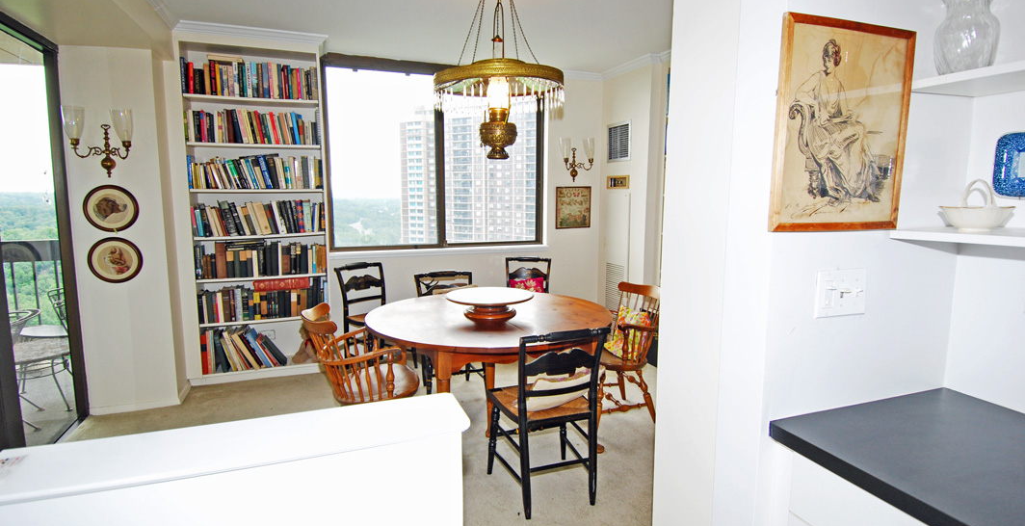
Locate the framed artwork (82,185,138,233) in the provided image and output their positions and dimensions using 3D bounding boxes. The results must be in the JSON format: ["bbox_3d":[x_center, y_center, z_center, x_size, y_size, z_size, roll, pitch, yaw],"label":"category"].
[{"bbox_3d":[-2.381,-0.321,3.048,0.277,0.281,0.024,-3,7,-20],"label":"framed artwork"}]

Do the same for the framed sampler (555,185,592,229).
[{"bbox_3d":[0.572,-0.512,4.785,0.366,0.389,0.024,-3,7,-20],"label":"framed sampler"}]

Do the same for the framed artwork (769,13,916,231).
[{"bbox_3d":[0.745,-0.302,1.159,0.400,0.462,0.025,-2,7,-19],"label":"framed artwork"}]

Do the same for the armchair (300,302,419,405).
[{"bbox_3d":[-0.781,0.652,2.676,0.570,0.850,0.560,-4,8,-27],"label":"armchair"}]

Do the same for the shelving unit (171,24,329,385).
[{"bbox_3d":[-1.970,-0.403,4.019,1.040,2.620,0.330,-2,7,-19],"label":"shelving unit"}]

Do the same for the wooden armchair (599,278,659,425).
[{"bbox_3d":[0.640,0.572,3.331,0.570,0.850,0.560,-2,7,-14],"label":"wooden armchair"}]

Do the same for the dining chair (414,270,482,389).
[{"bbox_3d":[-0.437,0.530,3.699,0.450,0.845,0.490,-2,7,-19],"label":"dining chair"}]

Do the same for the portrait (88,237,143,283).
[{"bbox_3d":[-2.383,-0.014,3.085,0.277,0.279,0.024,-3,7,-20],"label":"portrait"}]

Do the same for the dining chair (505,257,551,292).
[{"bbox_3d":[0.104,0.382,4.310,0.440,0.810,0.520,1,7,9],"label":"dining chair"}]

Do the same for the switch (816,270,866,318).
[{"bbox_3d":[0.793,0.074,1.228,0.162,0.114,0.018,-2,7,-19],"label":"switch"}]

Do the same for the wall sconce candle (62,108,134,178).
[{"bbox_3d":[-2.341,-0.682,2.939,0.357,0.382,0.174,-3,7,-20],"label":"wall sconce candle"}]

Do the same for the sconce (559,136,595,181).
[{"bbox_3d":[0.628,-1.008,5.074,0.376,0.416,0.180,-2,7,-19],"label":"sconce"}]

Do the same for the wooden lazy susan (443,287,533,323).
[{"bbox_3d":[-0.126,0.245,2.787,0.485,0.140,0.485,-2,7,-19],"label":"wooden lazy susan"}]

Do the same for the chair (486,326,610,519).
[{"bbox_3d":[0.142,0.630,2.265,0.440,0.806,0.525,-2,7,-19],"label":"chair"}]

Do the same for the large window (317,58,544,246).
[{"bbox_3d":[-0.628,-0.951,4.631,1.980,1.640,0.100,-2,7,-19],"label":"large window"}]

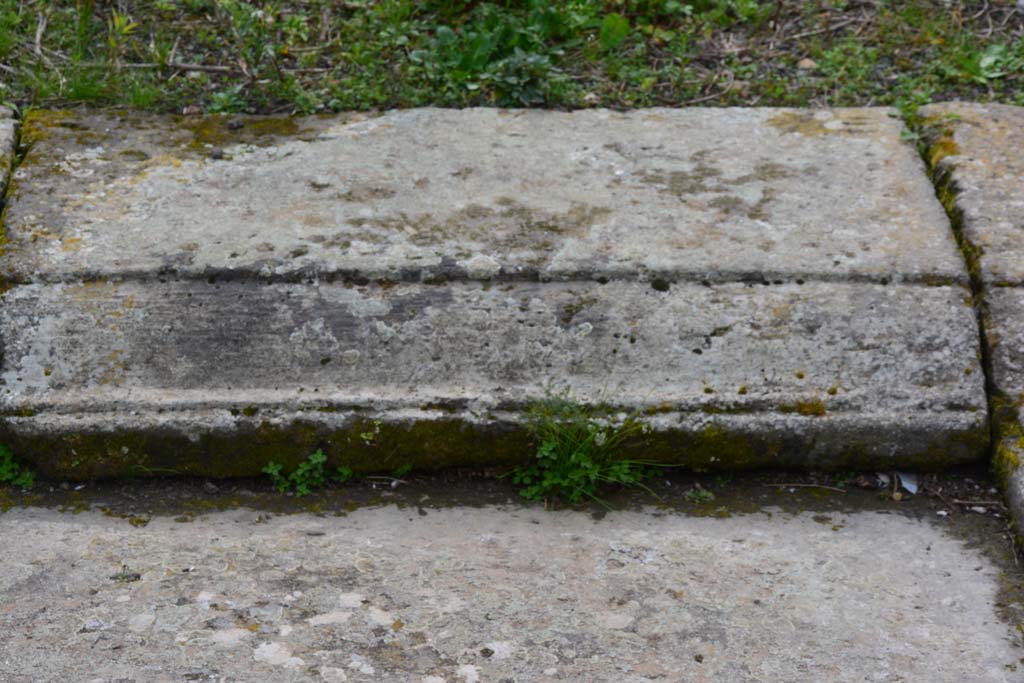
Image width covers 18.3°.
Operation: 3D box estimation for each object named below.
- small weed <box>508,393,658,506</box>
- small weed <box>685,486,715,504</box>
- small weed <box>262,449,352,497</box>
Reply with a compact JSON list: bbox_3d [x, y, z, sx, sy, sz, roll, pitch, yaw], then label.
[{"bbox_3d":[0.072,0.103,3.177,0.150,0.100,0.105,0,29,0],"label":"small weed"},{"bbox_3d":[0.187,0.151,3.182,0.030,0.012,0.022,0,29,0],"label":"small weed"},{"bbox_3d":[-0.206,0.126,3.196,0.090,0.042,0.042,0,29,0],"label":"small weed"}]

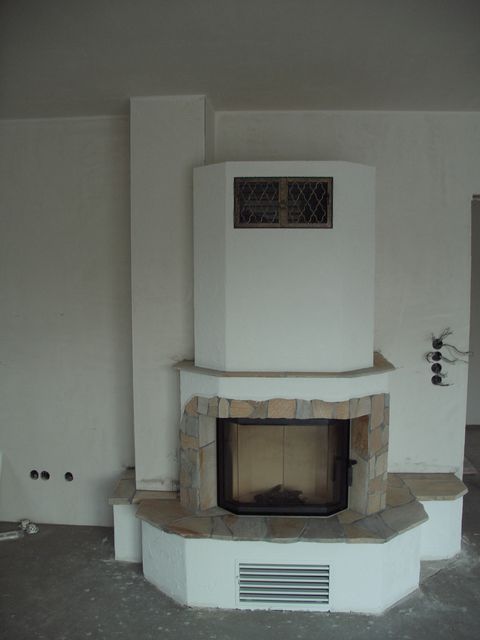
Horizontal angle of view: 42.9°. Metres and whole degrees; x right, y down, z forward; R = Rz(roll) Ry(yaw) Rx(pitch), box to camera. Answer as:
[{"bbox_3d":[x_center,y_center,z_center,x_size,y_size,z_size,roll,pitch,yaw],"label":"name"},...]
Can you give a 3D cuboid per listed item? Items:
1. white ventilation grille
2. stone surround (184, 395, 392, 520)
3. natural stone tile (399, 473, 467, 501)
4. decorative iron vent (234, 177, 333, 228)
[{"bbox_3d":[0.196,1.188,2.741,0.430,0.205,0.020,0,4,4],"label":"white ventilation grille"},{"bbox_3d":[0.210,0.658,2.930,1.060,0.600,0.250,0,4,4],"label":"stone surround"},{"bbox_3d":[1.087,0.921,3.369,0.320,0.025,0.390,0,4,2],"label":"natural stone tile"},{"bbox_3d":[0.203,-0.546,2.841,0.470,0.245,0.030,0,4,4],"label":"decorative iron vent"}]

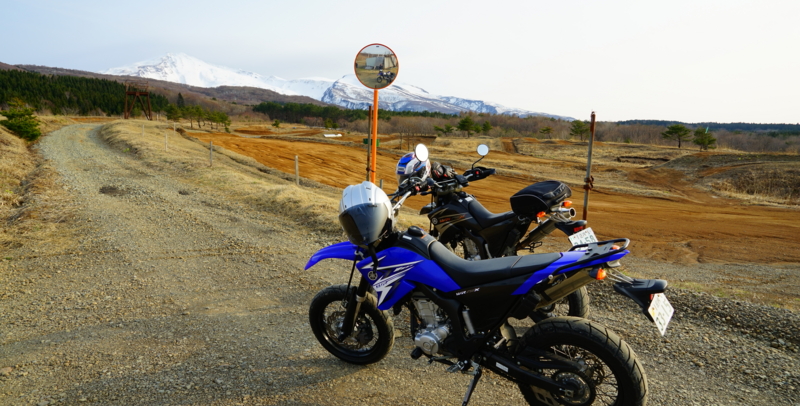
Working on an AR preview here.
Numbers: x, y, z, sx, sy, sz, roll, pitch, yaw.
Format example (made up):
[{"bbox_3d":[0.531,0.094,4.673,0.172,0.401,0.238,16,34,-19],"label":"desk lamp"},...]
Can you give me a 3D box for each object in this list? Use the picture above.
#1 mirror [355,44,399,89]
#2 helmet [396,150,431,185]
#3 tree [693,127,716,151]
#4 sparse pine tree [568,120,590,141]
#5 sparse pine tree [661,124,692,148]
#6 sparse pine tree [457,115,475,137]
[{"bbox_3d":[-0.428,-2.504,9.800,0.820,0.820,0.130,0,14,-1],"label":"mirror"},{"bbox_3d":[0.115,-0.286,4.550,0.330,0.270,0.260,-7,11,-43],"label":"helmet"},{"bbox_3d":[42.807,-9.068,75.000,3.230,3.370,3.230,0,8,0],"label":"tree"},{"bbox_3d":[28.420,-11.415,84.000,3.460,3.150,3.460,0,8,0],"label":"sparse pine tree"},{"bbox_3d":[39.907,-9.598,77.000,4.470,3.460,4.470,0,8,0],"label":"sparse pine tree"},{"bbox_3d":[11.640,-13.365,92.000,3.100,3.790,3.100,0,8,0],"label":"sparse pine tree"}]

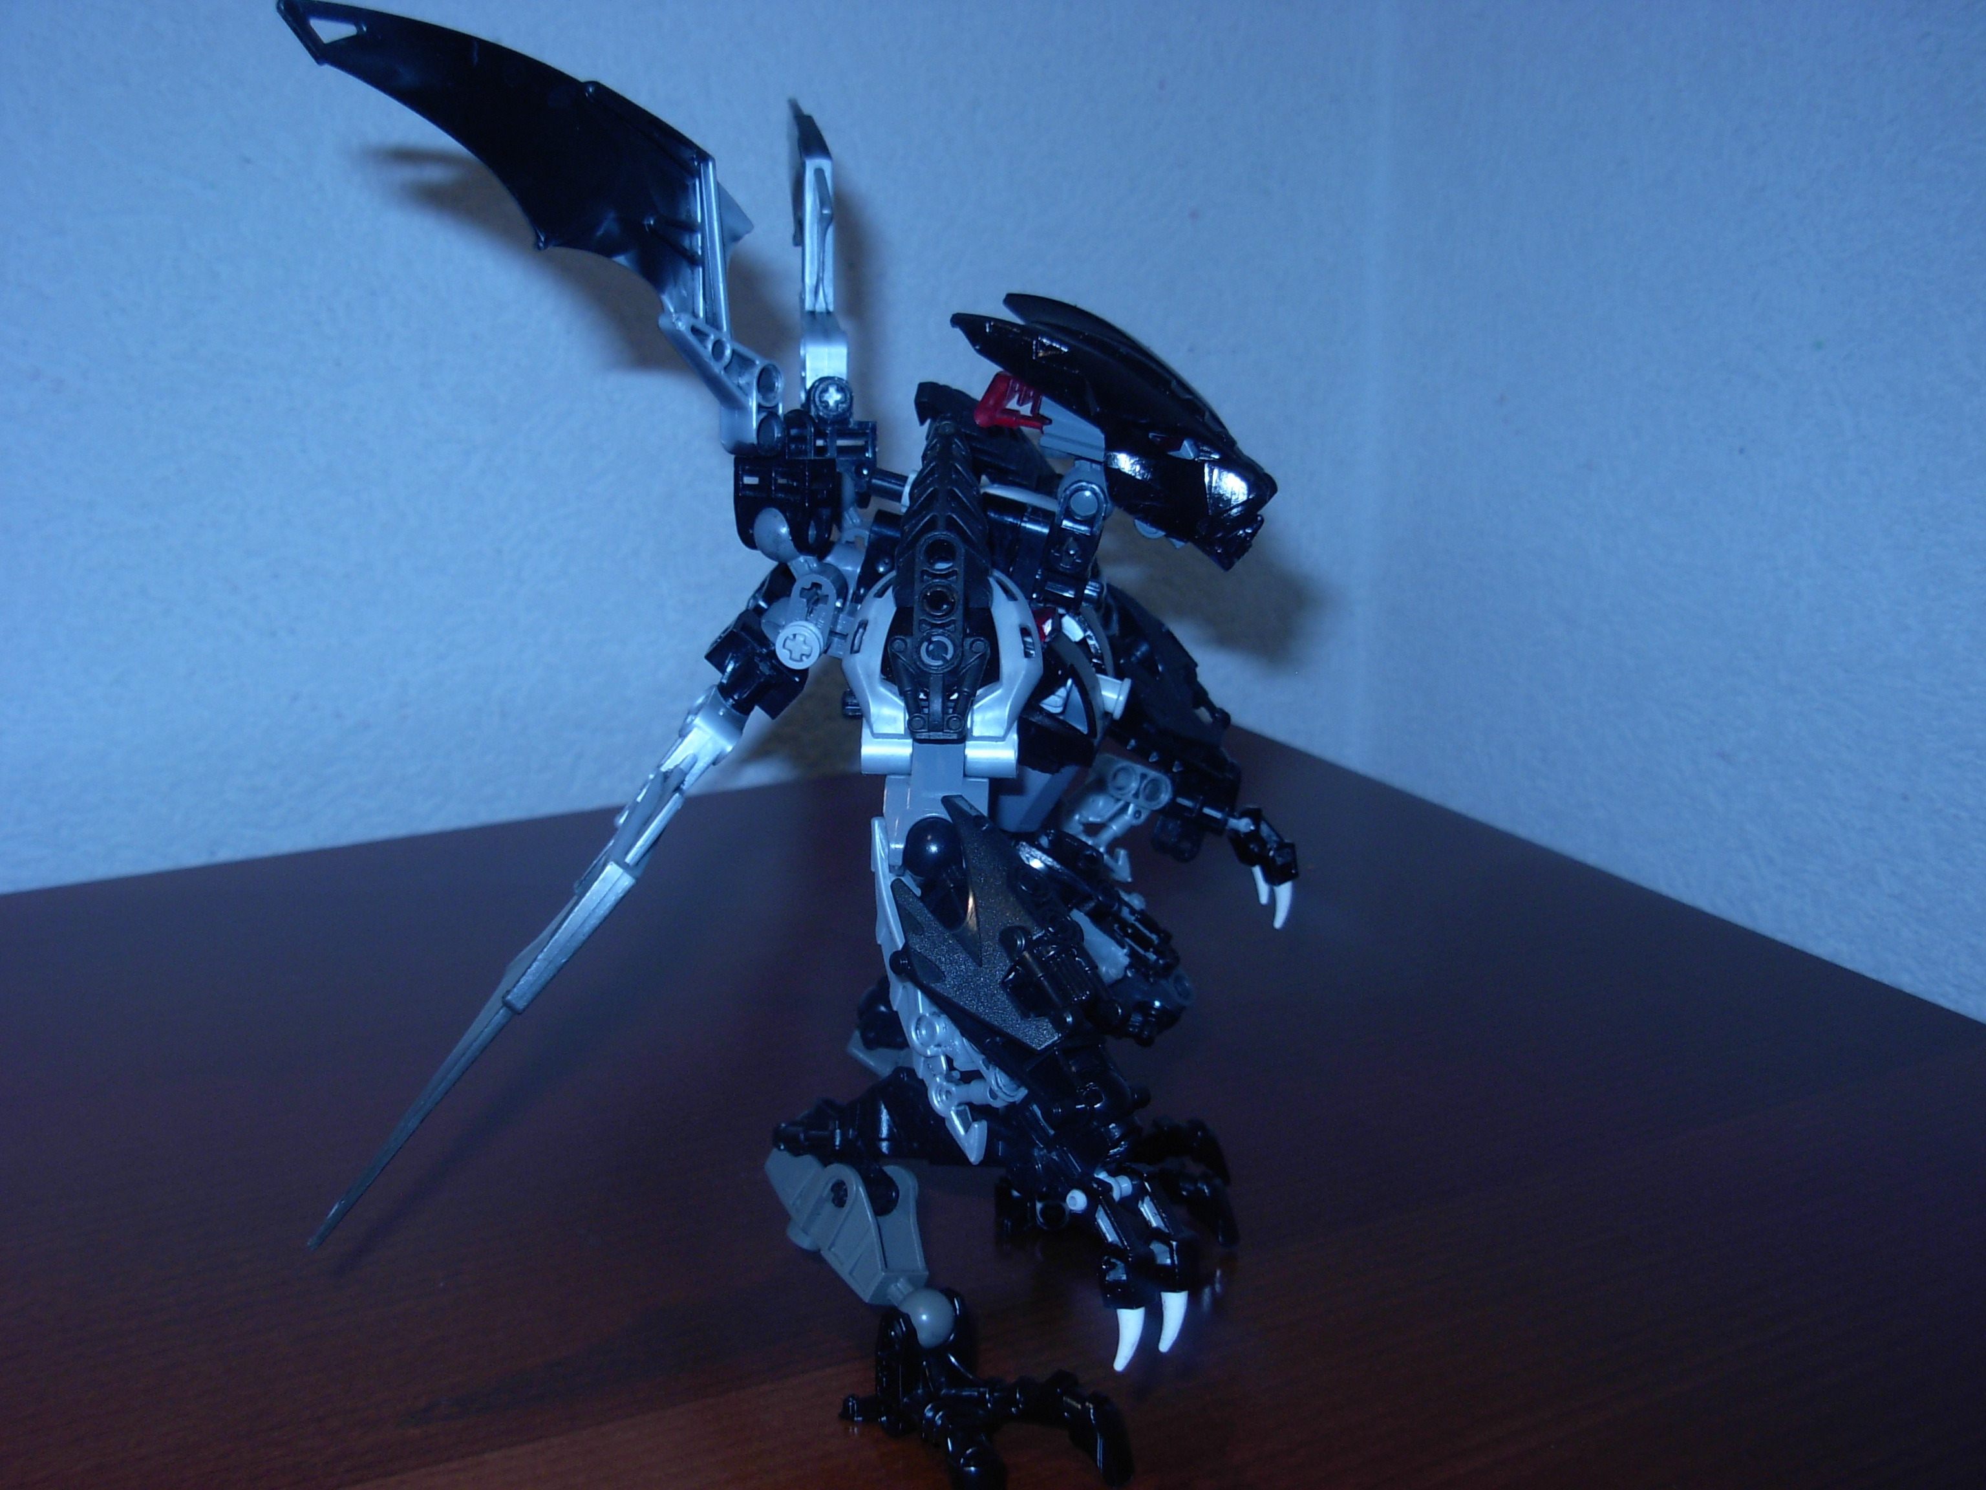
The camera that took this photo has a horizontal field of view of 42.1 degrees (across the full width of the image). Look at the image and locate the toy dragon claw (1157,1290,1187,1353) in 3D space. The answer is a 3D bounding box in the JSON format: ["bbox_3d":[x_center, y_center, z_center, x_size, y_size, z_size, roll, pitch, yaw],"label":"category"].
[{"bbox_3d":[0.029,0.093,0.417,0.005,0.011,0.004,5,15,17],"label":"toy dragon claw"}]

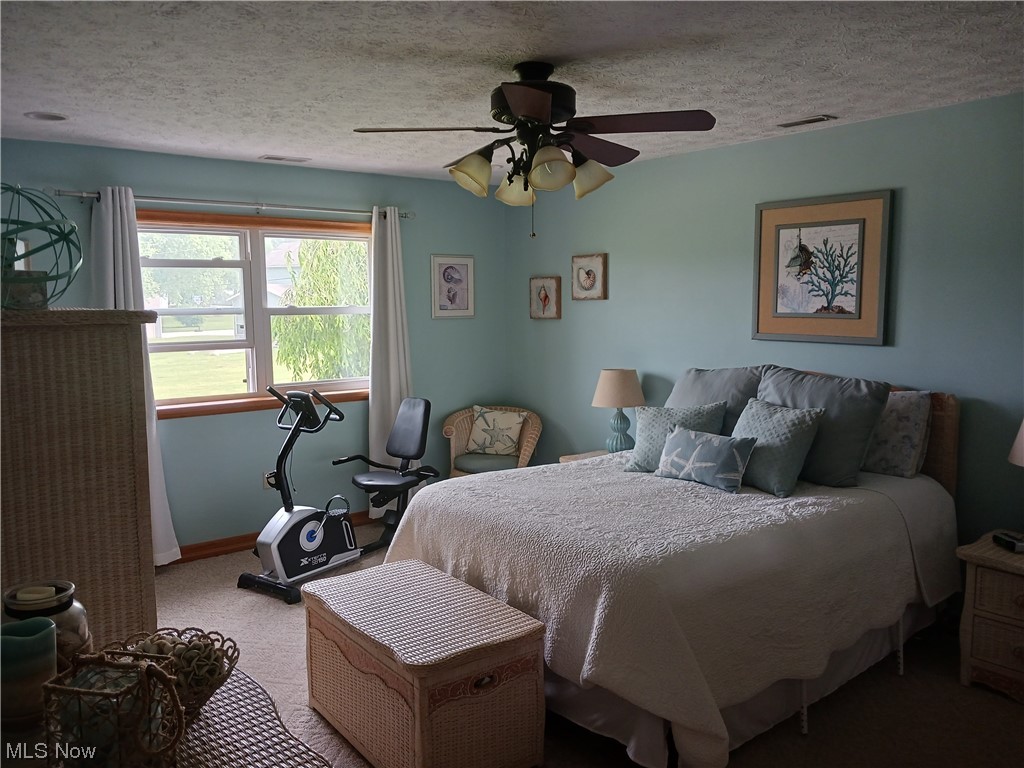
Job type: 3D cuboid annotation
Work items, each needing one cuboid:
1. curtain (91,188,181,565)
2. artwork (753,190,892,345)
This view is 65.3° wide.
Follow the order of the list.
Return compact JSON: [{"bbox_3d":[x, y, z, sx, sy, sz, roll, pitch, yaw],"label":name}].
[{"bbox_3d":[-2.134,-0.010,4.516,0.400,2.130,0.120,-5,8,-37],"label":"curtain"},{"bbox_3d":[1.546,-0.573,4.056,0.035,0.725,0.742,-5,8,-37],"label":"artwork"}]

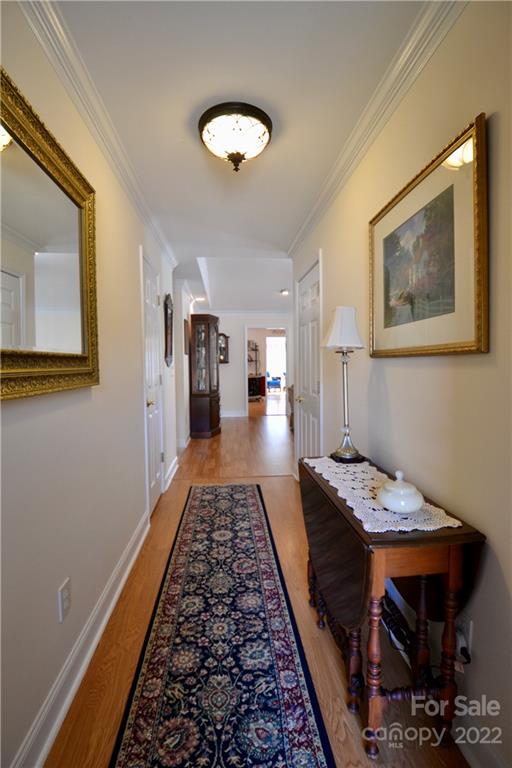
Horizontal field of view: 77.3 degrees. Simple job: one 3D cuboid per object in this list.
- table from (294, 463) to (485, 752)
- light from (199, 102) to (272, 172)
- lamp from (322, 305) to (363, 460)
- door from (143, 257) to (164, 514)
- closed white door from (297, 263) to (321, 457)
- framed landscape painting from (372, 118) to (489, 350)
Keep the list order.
[{"bbox_3d":[0.434,0.759,1.298,0.335,0.705,0.825,-1,3,-6],"label":"table"},{"bbox_3d":[-0.098,-1.201,1.612,0.370,0.250,0.370,-1,3,-6],"label":"light"},{"bbox_3d":[0.459,0.003,1.639,0.205,0.765,0.205,-1,3,-6],"label":"lamp"},{"bbox_3d":[-0.892,0.035,2.717,0.040,2.030,0.620,-1,3,-6],"label":"door"},{"bbox_3d":[0.499,0.006,2.962,0.040,2.030,0.750,-1,3,-6],"label":"closed white door"},{"bbox_3d":[0.581,-0.423,1.188,0.030,0.645,0.650,-1,3,-6],"label":"framed landscape painting"}]

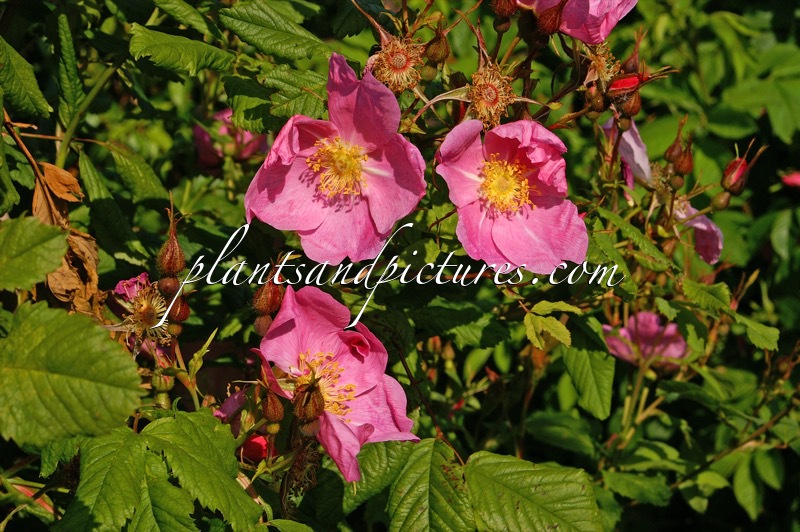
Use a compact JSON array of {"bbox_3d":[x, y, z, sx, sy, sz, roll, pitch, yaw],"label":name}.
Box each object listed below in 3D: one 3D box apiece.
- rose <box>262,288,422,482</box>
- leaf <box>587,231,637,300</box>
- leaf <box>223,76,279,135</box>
[{"bbox_3d":[-0.021,0.040,0.675,0.054,0.066,0.031,0,2,5],"label":"rose"},{"bbox_3d":[0.074,0.000,0.700,0.013,0.029,0.010,-32,6,-9],"label":"leaf"},{"bbox_3d":[-0.059,-0.064,0.790,0.020,0.025,0.009,-26,-15,-8],"label":"leaf"}]

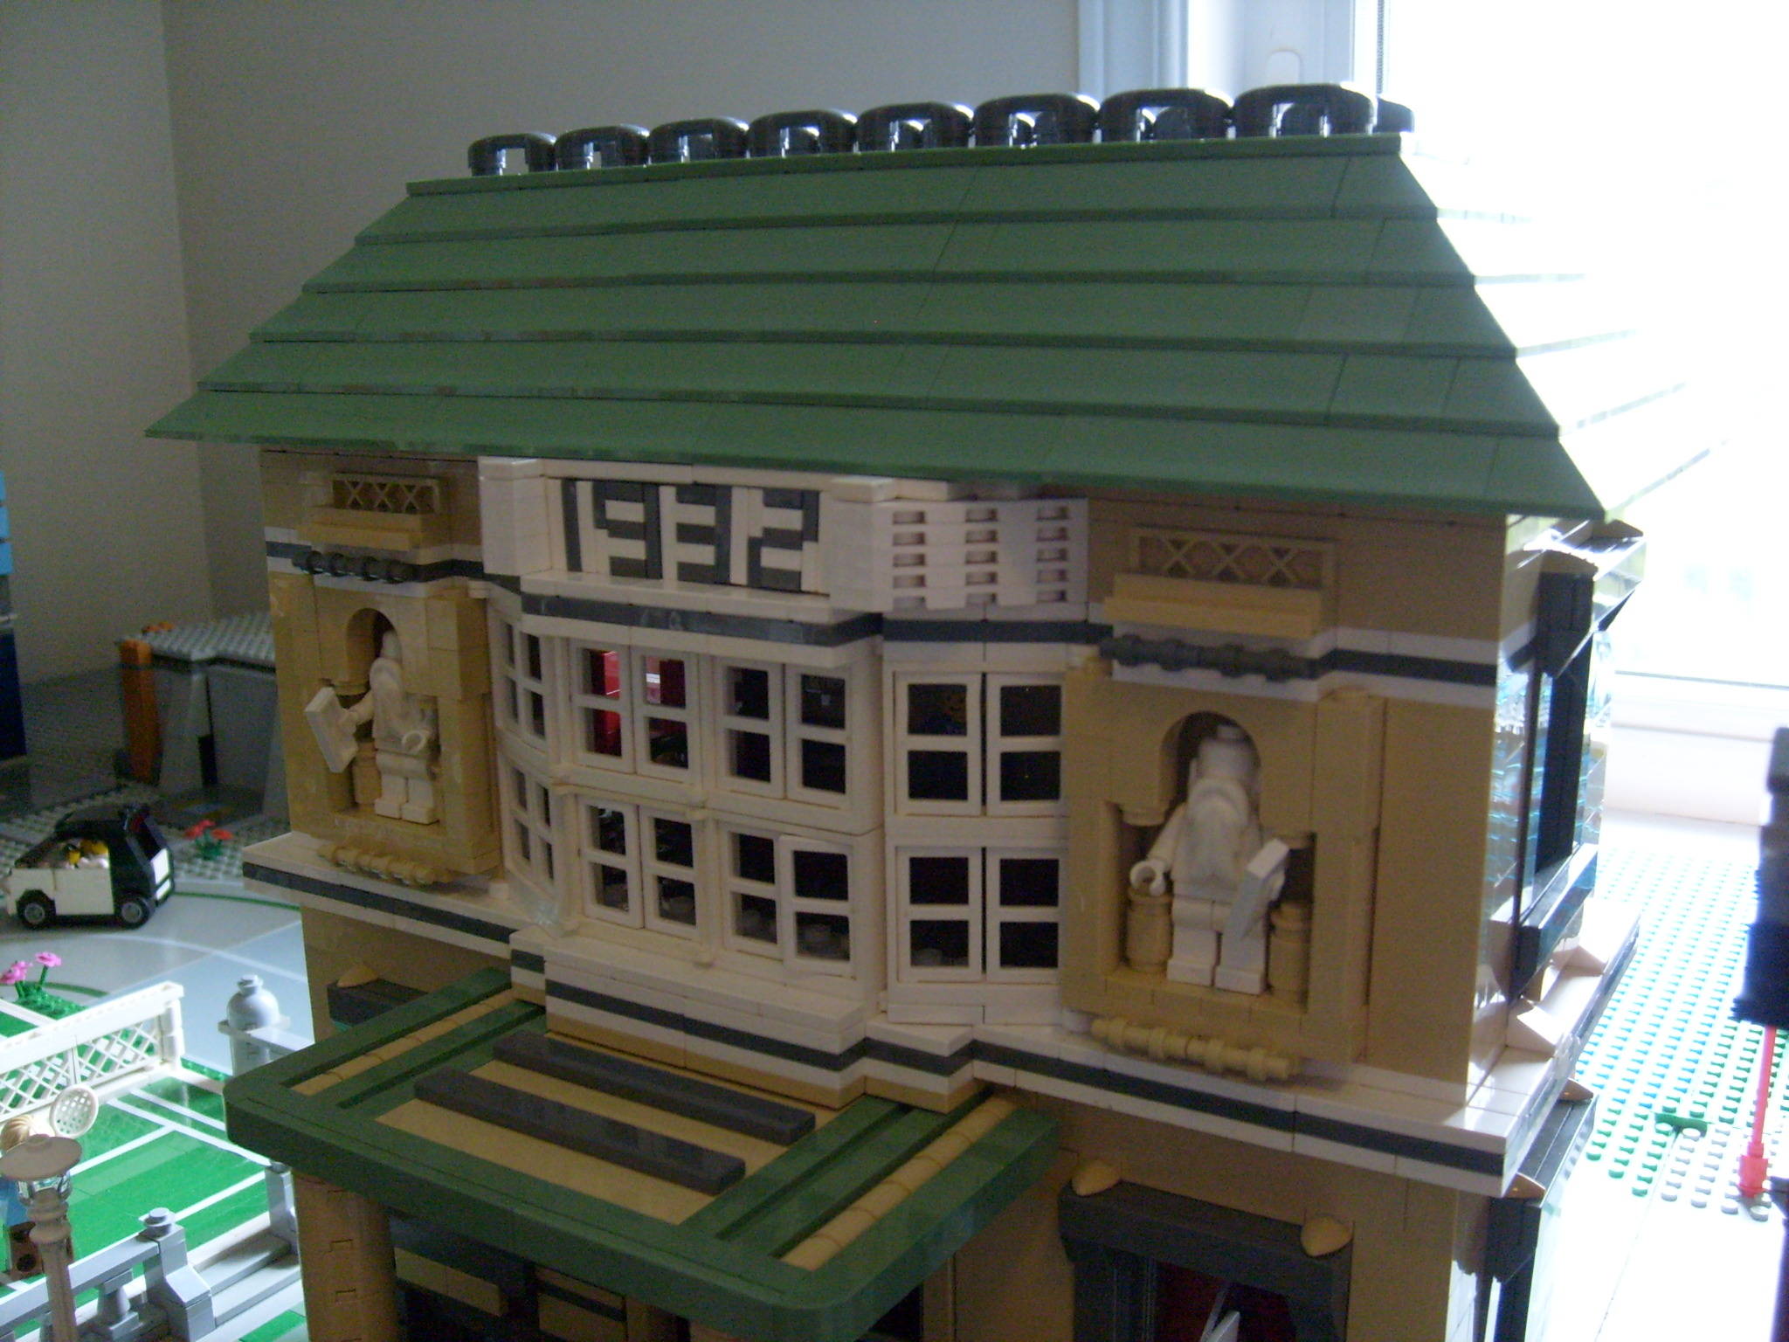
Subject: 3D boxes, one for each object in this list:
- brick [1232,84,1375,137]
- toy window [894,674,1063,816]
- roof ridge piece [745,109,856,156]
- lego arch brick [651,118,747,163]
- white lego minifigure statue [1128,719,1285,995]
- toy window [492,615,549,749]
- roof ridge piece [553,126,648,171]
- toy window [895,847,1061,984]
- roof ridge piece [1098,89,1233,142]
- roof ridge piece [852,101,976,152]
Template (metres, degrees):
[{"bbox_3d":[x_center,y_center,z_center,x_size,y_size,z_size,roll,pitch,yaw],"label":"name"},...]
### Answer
[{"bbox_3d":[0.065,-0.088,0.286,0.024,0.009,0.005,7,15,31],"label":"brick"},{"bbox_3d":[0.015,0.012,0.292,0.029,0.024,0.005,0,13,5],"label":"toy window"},{"bbox_3d":[-0.017,-0.100,0.337,0.024,0.010,0.008,7,15,30],"label":"roof ridge piece"},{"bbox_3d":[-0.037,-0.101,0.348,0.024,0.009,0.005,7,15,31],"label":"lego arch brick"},{"bbox_3d":[0.052,0.030,0.288,0.027,0.043,0.018,7,15,31],"label":"white lego minifigure statue"},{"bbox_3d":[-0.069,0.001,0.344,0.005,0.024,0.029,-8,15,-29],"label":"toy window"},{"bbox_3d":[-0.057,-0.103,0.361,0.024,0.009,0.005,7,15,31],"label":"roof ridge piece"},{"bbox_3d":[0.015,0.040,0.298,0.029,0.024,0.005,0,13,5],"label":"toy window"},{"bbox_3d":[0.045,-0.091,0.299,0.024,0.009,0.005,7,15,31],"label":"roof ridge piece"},{"bbox_3d":[0.004,-0.097,0.325,0.024,0.010,0.008,7,15,30],"label":"roof ridge piece"}]

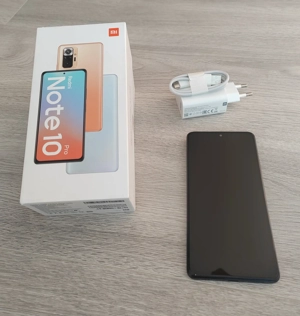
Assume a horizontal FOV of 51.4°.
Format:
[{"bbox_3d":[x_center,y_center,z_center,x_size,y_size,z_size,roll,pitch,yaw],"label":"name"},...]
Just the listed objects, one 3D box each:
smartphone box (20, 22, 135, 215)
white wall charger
[{"bbox_3d":[-0.064,-0.040,0.310,0.089,0.056,0.179,-3,71,2],"label":"smartphone box"},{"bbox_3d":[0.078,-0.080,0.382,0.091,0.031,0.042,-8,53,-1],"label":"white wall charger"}]

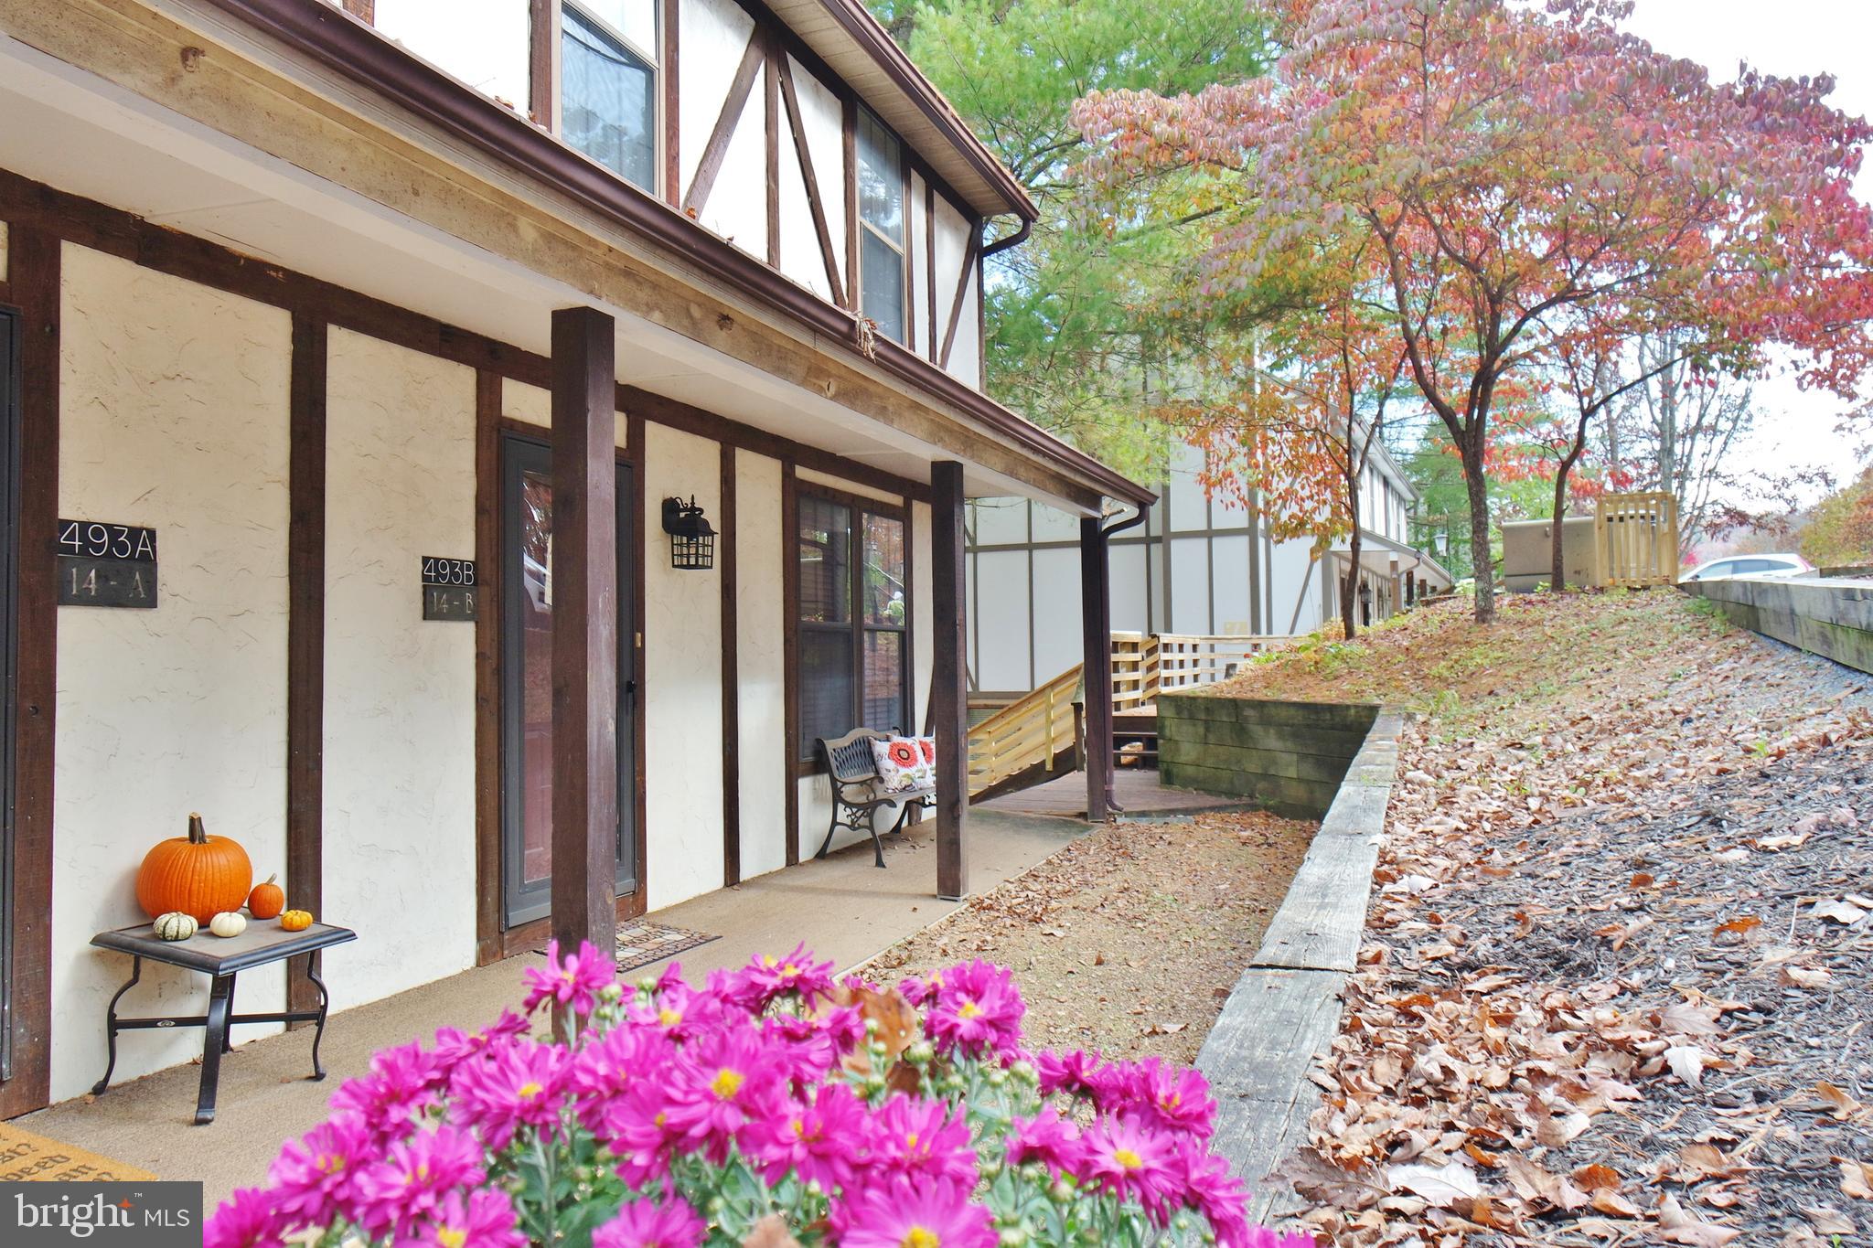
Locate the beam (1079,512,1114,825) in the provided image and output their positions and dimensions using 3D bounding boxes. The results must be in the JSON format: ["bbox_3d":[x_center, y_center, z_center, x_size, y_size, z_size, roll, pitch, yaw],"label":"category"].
[{"bbox_3d":[1.246,0.354,9.701,0.132,2.341,0.132,-1,-2,22],"label":"beam"}]

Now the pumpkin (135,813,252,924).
[{"bbox_3d":[-2.175,0.718,3.679,0.294,0.310,0.294,-1,-2,21],"label":"pumpkin"}]

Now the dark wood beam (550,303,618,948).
[{"bbox_3d":[-1.024,0.208,3.632,0.128,2.233,0.128,-1,-2,21],"label":"dark wood beam"}]

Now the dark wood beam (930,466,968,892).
[{"bbox_3d":[0.072,0.287,6.415,0.128,2.233,0.128,-1,-2,21],"label":"dark wood beam"}]

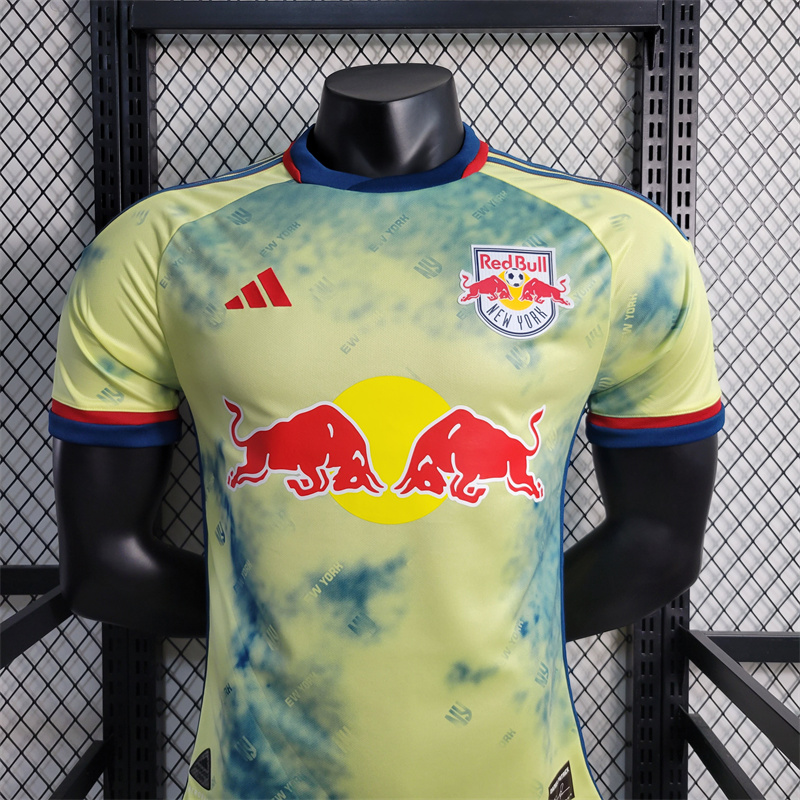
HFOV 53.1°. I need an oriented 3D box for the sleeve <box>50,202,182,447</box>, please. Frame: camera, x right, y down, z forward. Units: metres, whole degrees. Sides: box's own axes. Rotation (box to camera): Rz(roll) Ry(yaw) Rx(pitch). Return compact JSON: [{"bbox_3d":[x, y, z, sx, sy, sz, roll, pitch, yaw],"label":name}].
[{"bbox_3d":[-0.249,-0.066,0.700,0.113,0.208,0.140,0,3,3],"label":"sleeve"}]

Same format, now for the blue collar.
[{"bbox_3d":[-0.013,-0.206,0.690,0.174,0.085,0.155,0,3,3],"label":"blue collar"}]

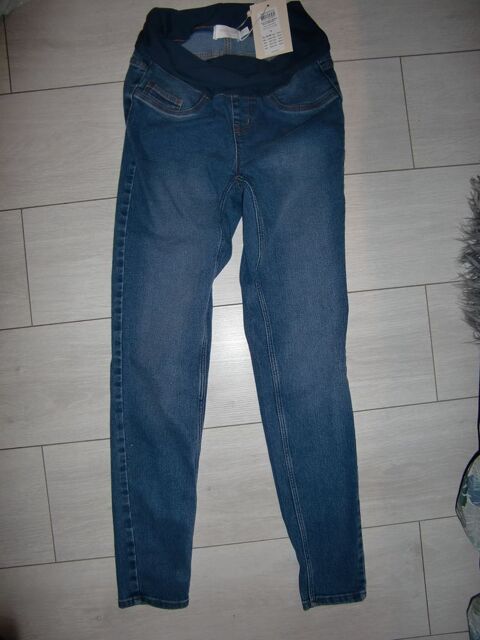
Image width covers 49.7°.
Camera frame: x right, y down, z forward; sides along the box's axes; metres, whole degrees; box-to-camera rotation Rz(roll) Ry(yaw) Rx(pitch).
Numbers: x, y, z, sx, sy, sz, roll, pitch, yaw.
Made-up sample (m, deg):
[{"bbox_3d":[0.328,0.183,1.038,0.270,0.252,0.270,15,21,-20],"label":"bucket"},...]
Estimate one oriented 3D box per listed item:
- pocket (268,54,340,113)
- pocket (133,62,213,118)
[{"bbox_3d":[0.104,-0.383,0.838,0.117,0.025,0.086,-3,89,-7],"label":"pocket"},{"bbox_3d":[-0.111,-0.368,0.835,0.120,0.025,0.080,-3,89,5],"label":"pocket"}]

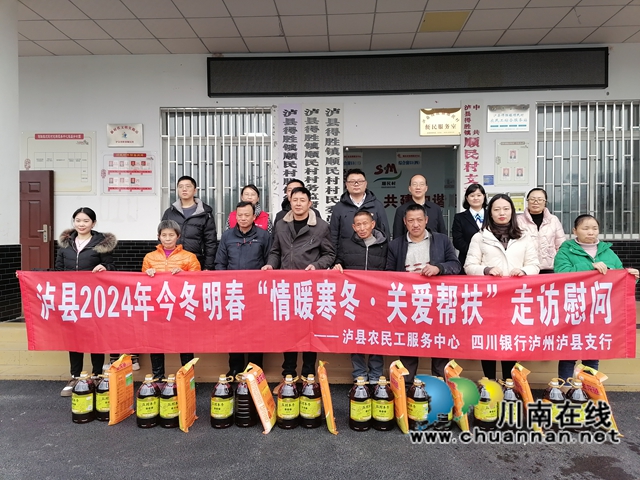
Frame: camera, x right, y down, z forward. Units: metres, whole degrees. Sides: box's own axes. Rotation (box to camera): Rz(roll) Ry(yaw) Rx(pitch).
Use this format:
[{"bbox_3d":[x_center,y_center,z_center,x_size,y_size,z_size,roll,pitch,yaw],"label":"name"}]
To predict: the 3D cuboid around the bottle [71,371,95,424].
[{"bbox_3d":[-1.647,1.087,3.480,0.155,0.340,0.150,0,0,10],"label":"bottle"}]

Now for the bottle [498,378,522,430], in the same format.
[{"bbox_3d":[1.295,1.115,3.400,0.155,0.340,0.150,0,0,11],"label":"bottle"}]

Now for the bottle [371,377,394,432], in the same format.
[{"bbox_3d":[0.441,1.133,3.486,0.153,0.349,0.153,0,1,7],"label":"bottle"}]

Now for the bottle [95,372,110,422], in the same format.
[{"bbox_3d":[-1.484,1.091,3.480,0.155,0.340,0.150,0,0,-23],"label":"bottle"}]

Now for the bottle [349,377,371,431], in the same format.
[{"bbox_3d":[0.286,1.133,3.484,0.153,0.349,0.153,0,1,0],"label":"bottle"}]

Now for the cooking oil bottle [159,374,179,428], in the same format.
[{"bbox_3d":[-1.023,1.098,3.440,0.155,0.340,0.150,0,0,-25],"label":"cooking oil bottle"}]

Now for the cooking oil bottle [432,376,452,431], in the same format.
[{"bbox_3d":[0.839,1.108,3.410,0.155,0.340,0.150,0,0,14],"label":"cooking oil bottle"}]

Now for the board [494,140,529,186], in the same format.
[{"bbox_3d":[2.738,-1.098,7.100,0.490,0.660,0.020,0,0,4],"label":"board"}]

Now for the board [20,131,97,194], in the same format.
[{"bbox_3d":[-4.072,-1.193,7.758,1.229,1.002,0.025,0,1,3],"label":"board"}]

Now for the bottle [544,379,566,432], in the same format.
[{"bbox_3d":[1.628,1.132,3.456,0.153,0.349,0.153,0,1,10],"label":"bottle"}]

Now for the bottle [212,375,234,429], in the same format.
[{"bbox_3d":[-0.668,1.097,3.430,0.155,0.340,0.150,0,0,14],"label":"bottle"}]

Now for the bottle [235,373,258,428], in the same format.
[{"bbox_3d":[-0.505,1.094,3.430,0.155,0.340,0.150,0,0,-8],"label":"bottle"}]

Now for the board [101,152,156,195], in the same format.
[{"bbox_3d":[-2.952,-1.025,7.699,0.872,0.675,0.025,0,1,3],"label":"board"}]

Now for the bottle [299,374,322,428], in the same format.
[{"bbox_3d":[-0.066,1.133,3.534,0.153,0.349,0.153,0,1,0],"label":"bottle"}]

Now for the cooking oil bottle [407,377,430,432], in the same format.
[{"bbox_3d":[0.676,1.113,3.410,0.155,0.340,0.150,0,0,41],"label":"cooking oil bottle"}]

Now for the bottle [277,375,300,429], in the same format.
[{"bbox_3d":[-0.223,1.133,3.525,0.153,0.349,0.153,0,1,-4],"label":"bottle"}]

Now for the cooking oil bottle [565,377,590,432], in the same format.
[{"bbox_3d":[1.792,1.132,3.451,0.153,0.349,0.153,0,1,28],"label":"cooking oil bottle"}]

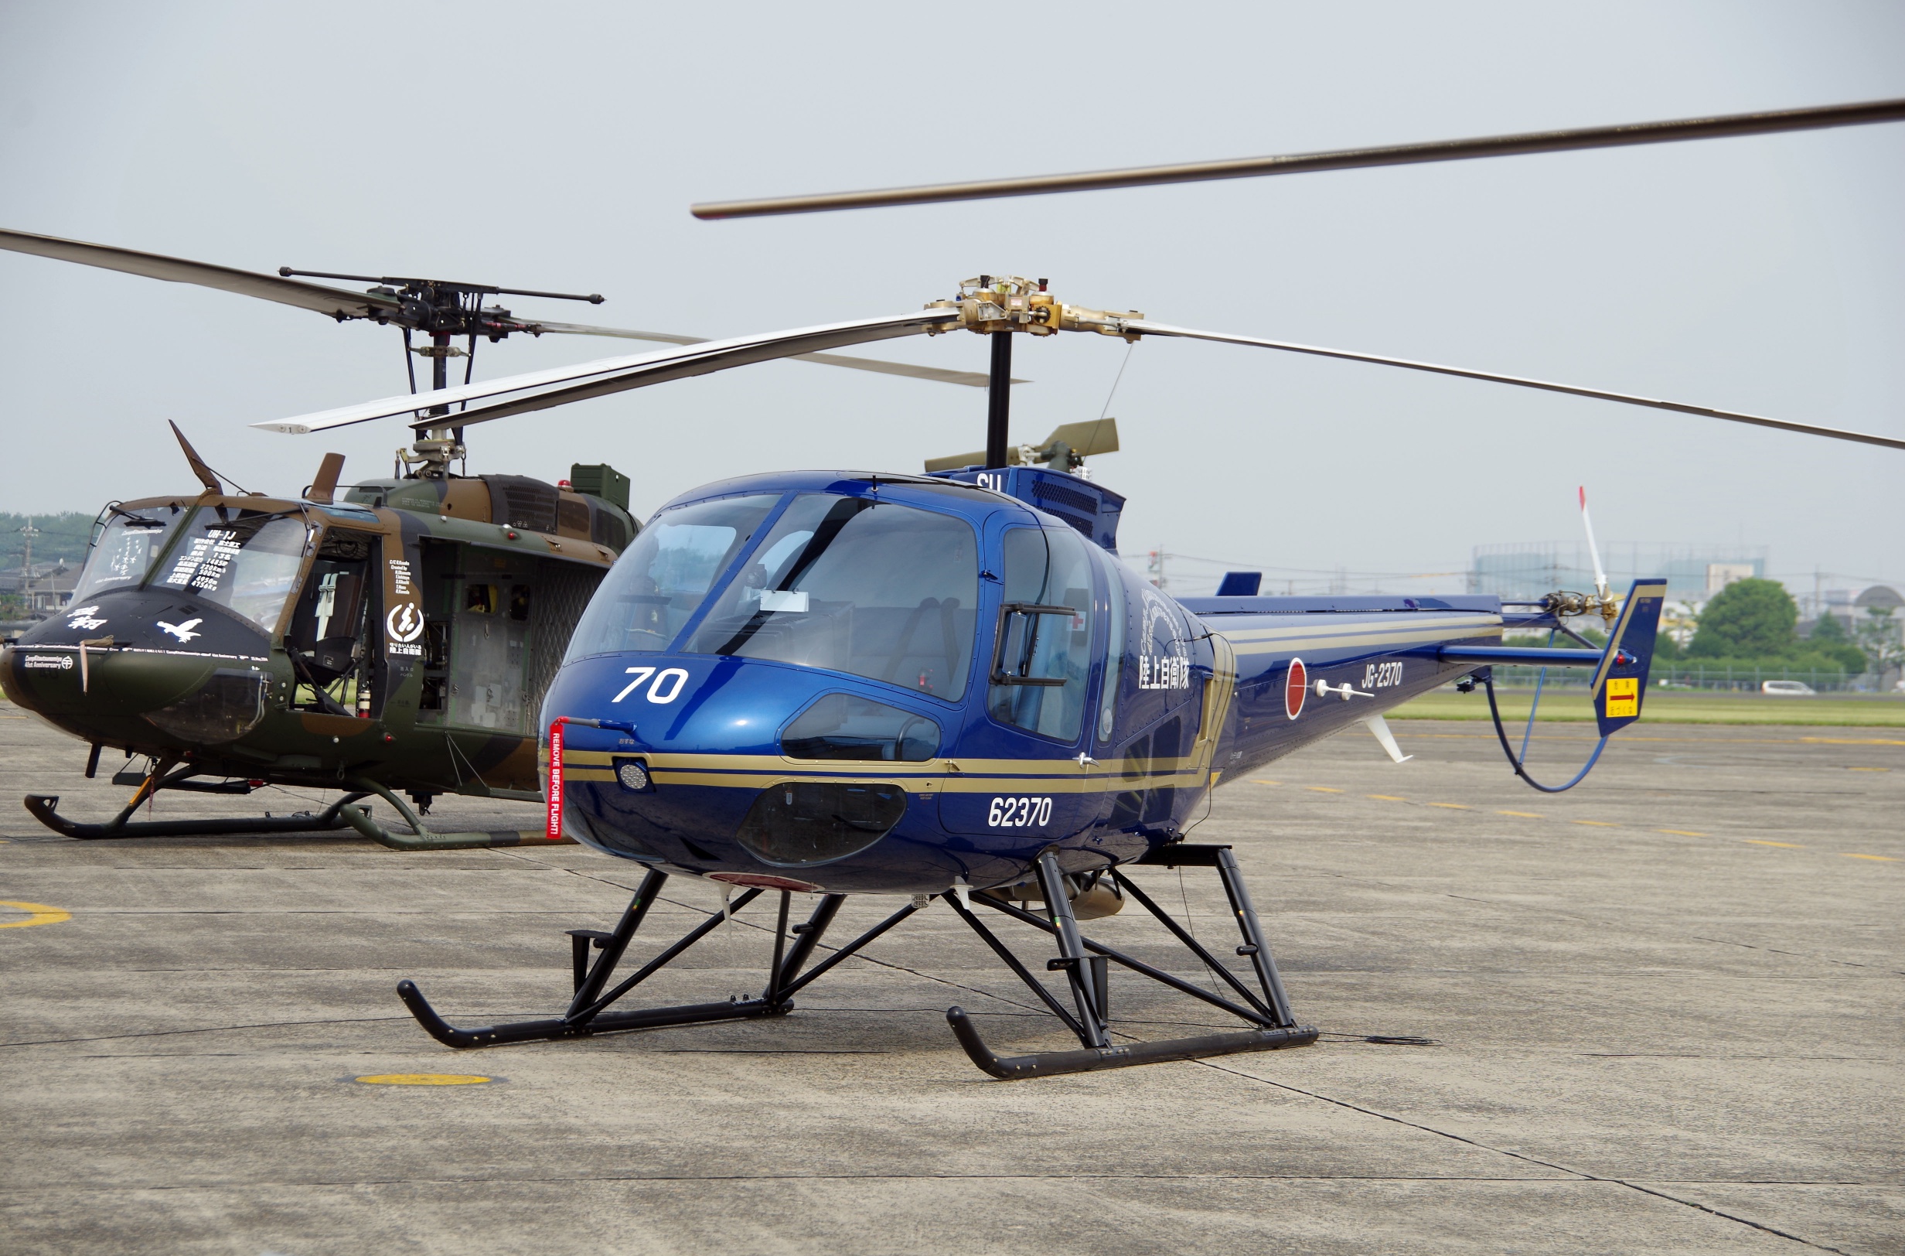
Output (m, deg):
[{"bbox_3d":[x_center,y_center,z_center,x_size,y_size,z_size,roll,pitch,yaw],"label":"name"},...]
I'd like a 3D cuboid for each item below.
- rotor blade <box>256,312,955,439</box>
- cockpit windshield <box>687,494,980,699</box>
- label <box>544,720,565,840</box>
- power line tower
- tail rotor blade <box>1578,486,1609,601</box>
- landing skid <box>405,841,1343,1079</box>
[{"bbox_3d":[-1.060,-0.915,21.294,0.230,0.080,4.450,3,9,28],"label":"rotor blade"},{"bbox_3d":[-0.438,-0.165,21.800,0.980,0.930,0.340,1,-33,1],"label":"cockpit windshield"},{"bbox_3d":[-1.350,0.514,20.950,0.052,0.410,0.012,2,0,-4],"label":"label"},{"bbox_3d":[-74.794,-2.949,499.968,1.600,11.800,0.800,1,0,-6],"label":"power line tower"},{"bbox_3d":[2.922,-0.385,28.184,0.050,0.620,0.100,3,38,27],"label":"tail rotor blade"},{"bbox_3d":[-0.296,1.174,22.806,2.370,0.770,2.850,1,0,28],"label":"landing skid"}]

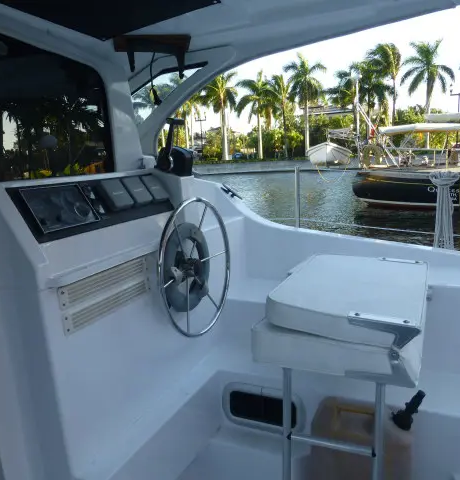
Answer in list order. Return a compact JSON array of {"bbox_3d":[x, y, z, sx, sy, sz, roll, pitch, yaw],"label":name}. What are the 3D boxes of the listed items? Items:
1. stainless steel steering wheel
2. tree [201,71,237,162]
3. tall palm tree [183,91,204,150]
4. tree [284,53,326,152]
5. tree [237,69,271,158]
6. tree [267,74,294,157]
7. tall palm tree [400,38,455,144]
[{"bbox_3d":[-0.151,0.111,1.823,0.100,0.560,0.560,-3,9,26],"label":"stainless steel steering wheel"},{"bbox_3d":[-0.691,-13.034,47.137,4.170,9.040,4.170,-2,11,0],"label":"tree"},{"bbox_3d":[-5.399,-15.397,59.148,3.940,8.920,3.940,-2,11,0],"label":"tall palm tree"},{"bbox_3d":[8.100,-14.173,46.978,4.350,10.700,4.350,-2,11,0],"label":"tree"},{"bbox_3d":[2.982,-13.464,48.109,4.150,9.330,4.150,-2,11,0],"label":"tree"},{"bbox_3d":[5.870,-13.627,49.146,3.370,8.940,3.370,-2,11,0],"label":"tree"},{"bbox_3d":[19.580,-14.323,43.989,5.230,10.590,5.230,-2,11,0],"label":"tall palm tree"}]

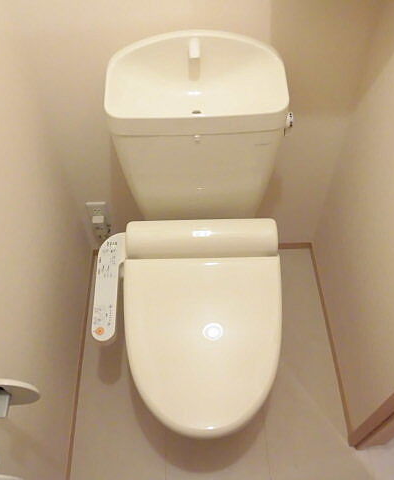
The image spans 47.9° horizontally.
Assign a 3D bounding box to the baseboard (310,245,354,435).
[{"bbox_3d":[0.454,0.306,1.525,0.009,0.030,0.695,-3,54,2],"label":"baseboard"}]

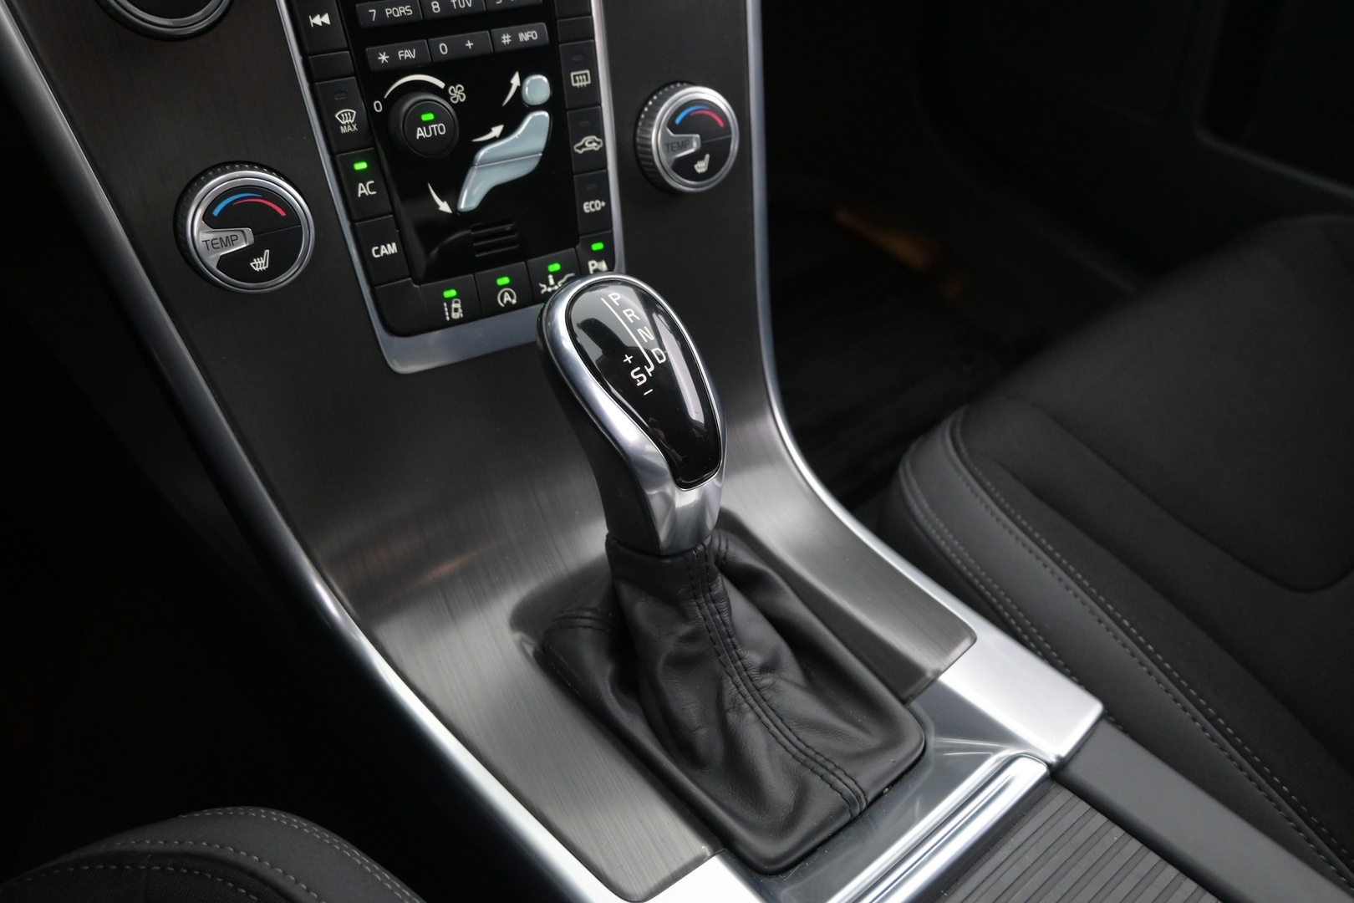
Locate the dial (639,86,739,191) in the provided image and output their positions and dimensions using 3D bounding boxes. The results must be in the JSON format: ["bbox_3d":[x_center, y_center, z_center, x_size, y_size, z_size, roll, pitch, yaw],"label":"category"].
[{"bbox_3d":[0.006,-0.136,0.458,0.045,0.045,0.016,-20,22,-25],"label":"dial"}]

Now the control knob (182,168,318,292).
[{"bbox_3d":[-0.154,-0.079,0.382,0.045,0.045,0.016,-20,22,-25],"label":"control knob"}]

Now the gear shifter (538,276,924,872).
[{"bbox_3d":[0.018,0.037,0.381,0.103,0.153,0.162,-28,51,-28],"label":"gear shifter"}]

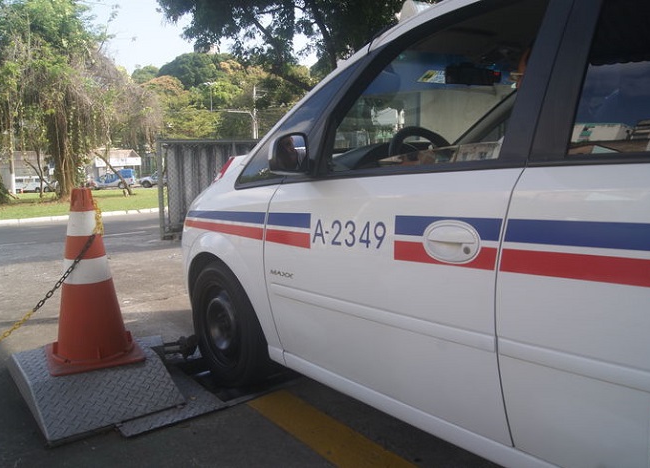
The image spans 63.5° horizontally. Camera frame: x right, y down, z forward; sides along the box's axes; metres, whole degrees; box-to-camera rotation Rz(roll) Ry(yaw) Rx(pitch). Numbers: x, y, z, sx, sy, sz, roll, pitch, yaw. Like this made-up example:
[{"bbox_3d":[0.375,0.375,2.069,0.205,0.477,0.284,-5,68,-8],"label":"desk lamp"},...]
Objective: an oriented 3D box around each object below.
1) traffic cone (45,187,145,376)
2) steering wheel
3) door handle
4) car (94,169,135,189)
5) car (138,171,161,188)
[{"bbox_3d":[-1.067,0.177,2.380,0.387,0.770,0.387,-5,7,-29],"label":"traffic cone"},{"bbox_3d":[0.393,-0.243,1.975,0.375,0.375,0.100,-5,-17,-38],"label":"steering wheel"},{"bbox_3d":[0.341,0.021,1.405,0.050,0.113,0.187,-5,8,-38],"label":"door handle"},{"bbox_3d":[-18.600,-4.780,46.000,4.050,1.680,1.670,-1,6,-5],"label":"car"},{"bbox_3d":[-14.200,-4.780,45.500,4.050,1.520,1.700,-1,6,-5],"label":"car"}]

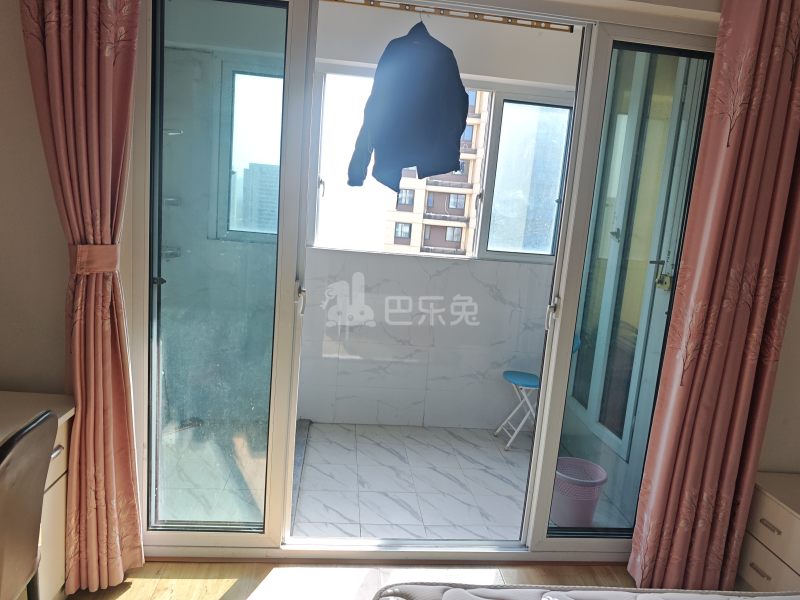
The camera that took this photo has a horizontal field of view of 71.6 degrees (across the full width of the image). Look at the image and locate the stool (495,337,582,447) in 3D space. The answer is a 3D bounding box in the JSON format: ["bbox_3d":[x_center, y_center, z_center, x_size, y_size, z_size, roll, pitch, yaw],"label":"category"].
[{"bbox_3d":[0.893,0.583,3.609,0.455,0.776,0.320,4,9,-6],"label":"stool"}]

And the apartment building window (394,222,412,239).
[{"bbox_3d":[0.312,-6.202,49.500,1.470,1.320,0.150,5,9,-3],"label":"apartment building window"}]

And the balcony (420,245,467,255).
[{"bbox_3d":[3.881,-4.398,49.015,3.950,0.620,1.100,4,9,-6],"label":"balcony"}]

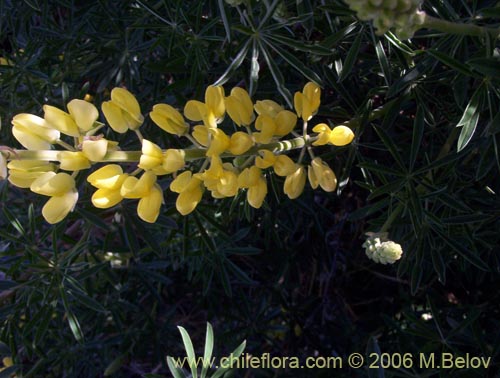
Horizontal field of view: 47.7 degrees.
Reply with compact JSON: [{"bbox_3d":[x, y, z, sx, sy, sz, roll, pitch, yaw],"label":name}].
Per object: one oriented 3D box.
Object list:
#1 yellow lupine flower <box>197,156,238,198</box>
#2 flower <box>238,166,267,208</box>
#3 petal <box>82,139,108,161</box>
[{"bbox_3d":[-0.013,-0.004,0.219,0.014,0.012,0.014,23,23,-24],"label":"yellow lupine flower"},{"bbox_3d":[0.001,-0.001,0.224,0.010,0.009,0.017,17,44,-26],"label":"flower"},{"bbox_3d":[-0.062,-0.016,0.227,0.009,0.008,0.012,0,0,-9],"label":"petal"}]

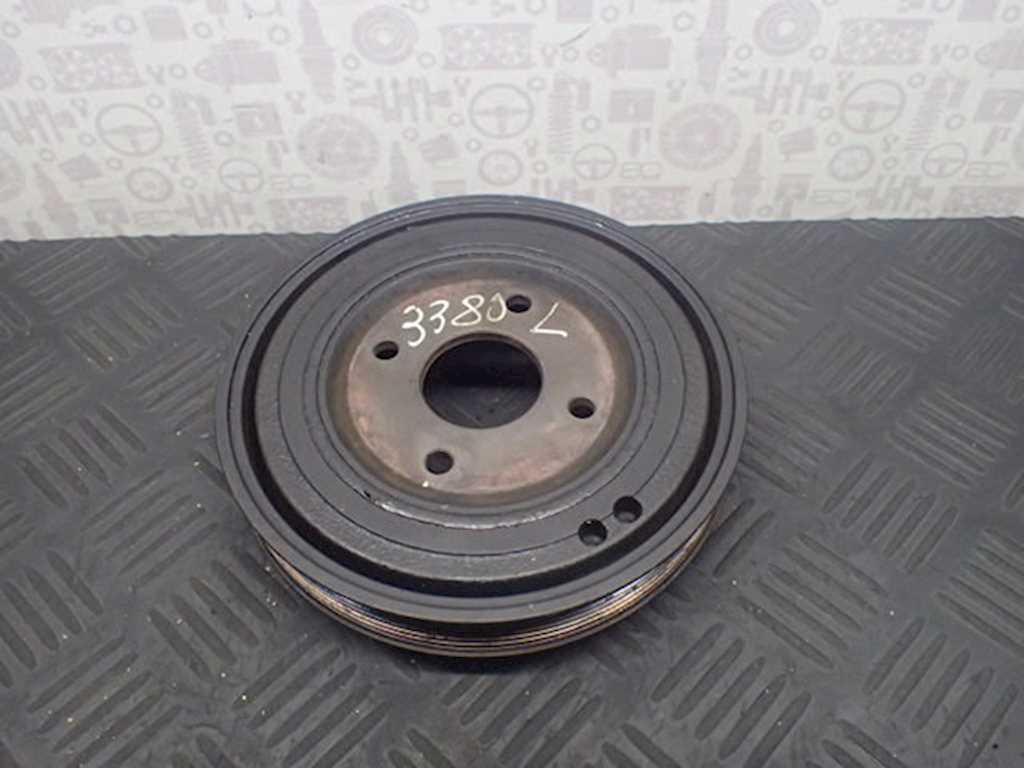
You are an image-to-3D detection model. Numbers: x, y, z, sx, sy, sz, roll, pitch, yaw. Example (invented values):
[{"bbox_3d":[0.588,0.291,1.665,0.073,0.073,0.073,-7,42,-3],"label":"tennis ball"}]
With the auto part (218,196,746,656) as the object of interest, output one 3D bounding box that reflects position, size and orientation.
[{"bbox_3d":[-0.009,0.004,0.278,0.158,0.027,0.158,-2,53,0],"label":"auto part"}]

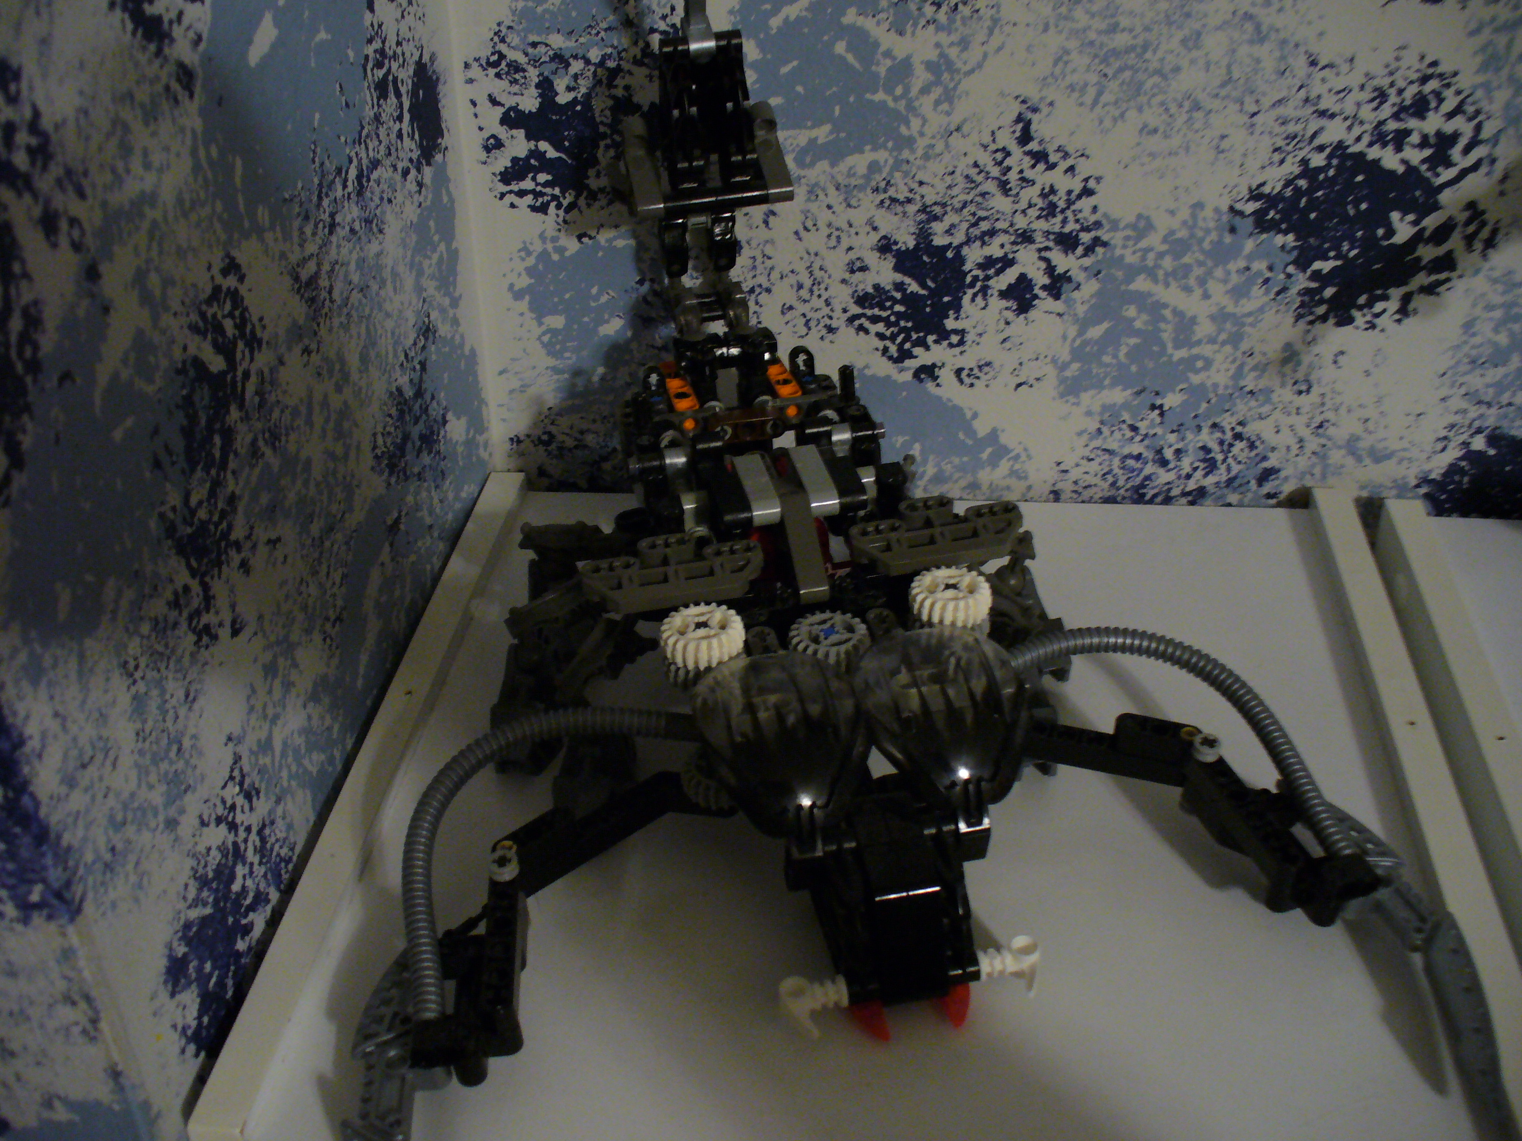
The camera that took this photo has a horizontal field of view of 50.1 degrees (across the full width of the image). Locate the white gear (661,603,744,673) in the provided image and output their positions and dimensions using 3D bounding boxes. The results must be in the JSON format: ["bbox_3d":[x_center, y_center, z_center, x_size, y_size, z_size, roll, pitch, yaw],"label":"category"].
[{"bbox_3d":[-0.015,0.017,0.414,0.022,0.008,0.022,-6,30,3],"label":"white gear"}]

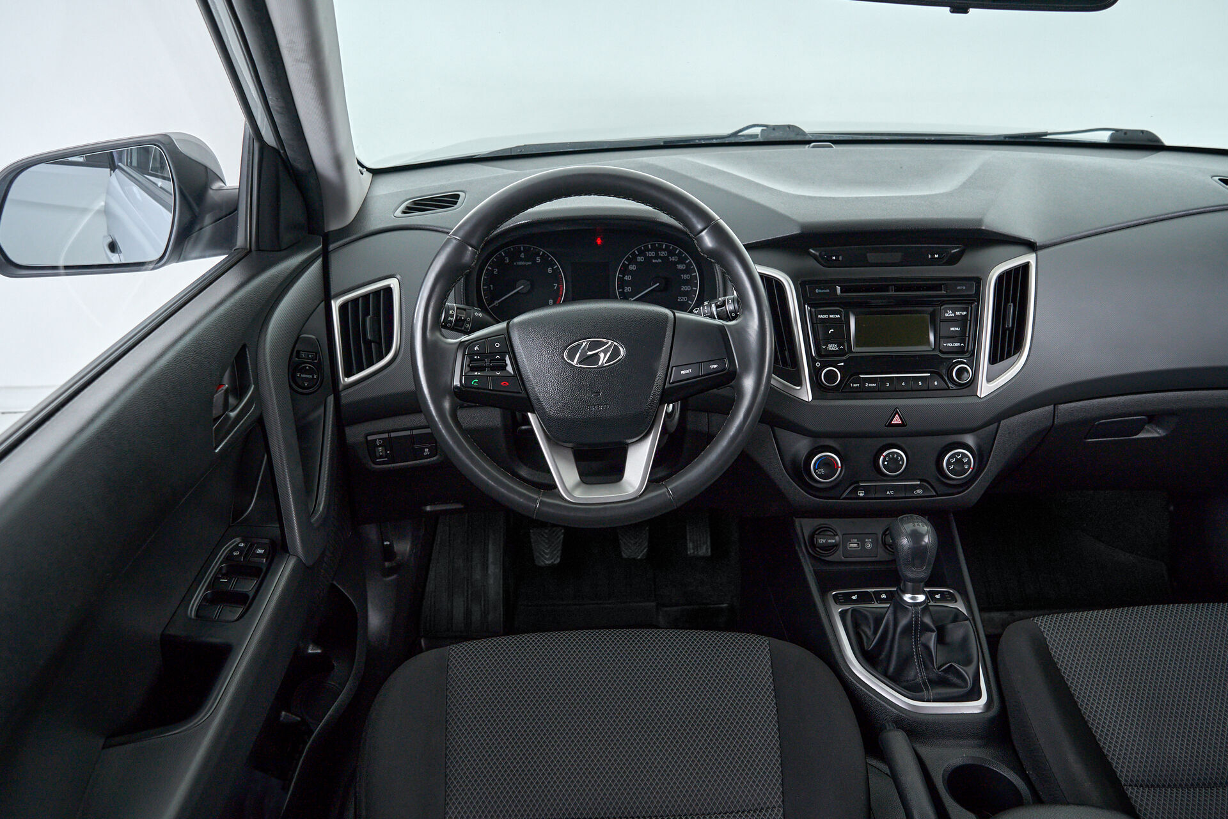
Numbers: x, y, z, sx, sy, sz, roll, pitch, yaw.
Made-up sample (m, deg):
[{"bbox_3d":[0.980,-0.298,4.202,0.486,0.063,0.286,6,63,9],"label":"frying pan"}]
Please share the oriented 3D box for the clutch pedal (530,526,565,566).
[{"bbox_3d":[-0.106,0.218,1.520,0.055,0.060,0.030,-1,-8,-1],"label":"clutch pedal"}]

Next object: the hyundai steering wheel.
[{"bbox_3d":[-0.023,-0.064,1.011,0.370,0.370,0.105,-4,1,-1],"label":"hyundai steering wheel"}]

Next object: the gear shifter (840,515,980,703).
[{"bbox_3d":[0.342,0.204,1.026,0.150,0.180,0.128,-1,35,-1],"label":"gear shifter"}]

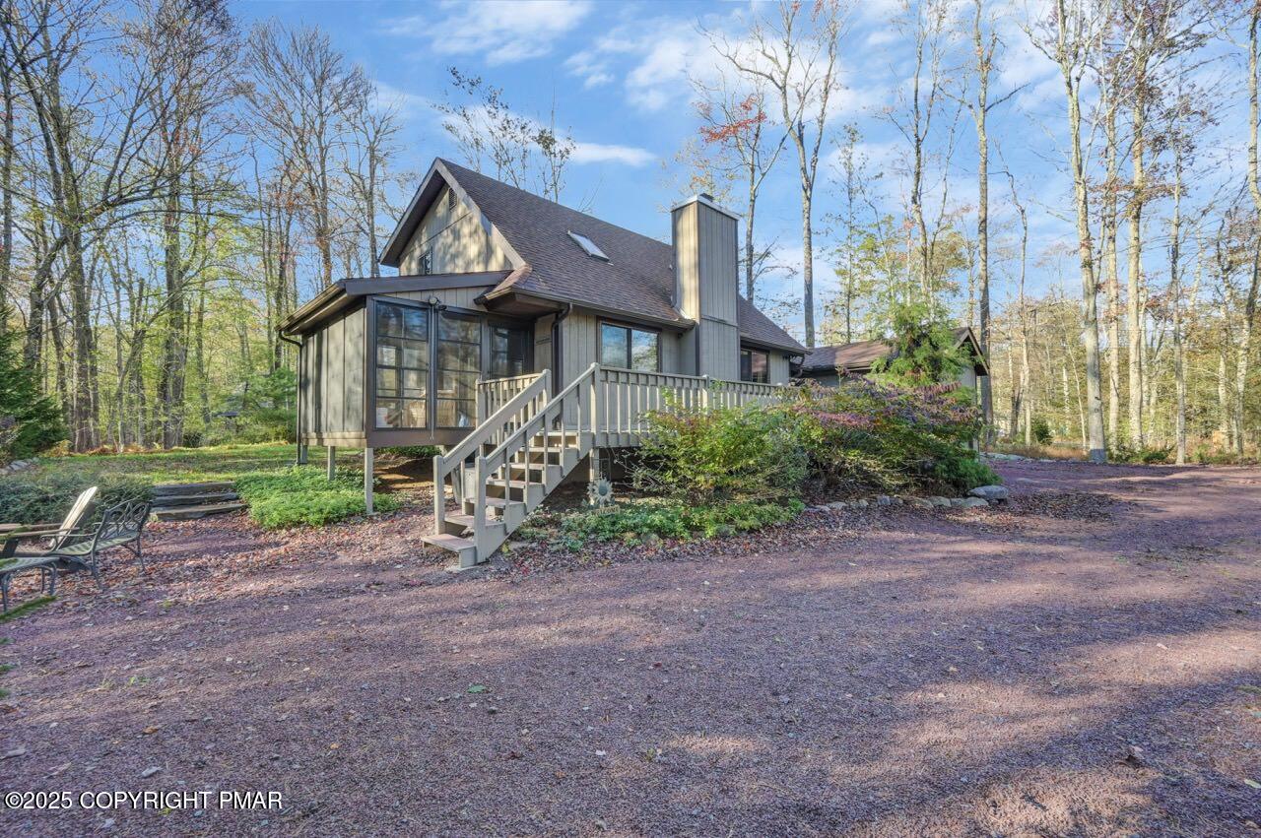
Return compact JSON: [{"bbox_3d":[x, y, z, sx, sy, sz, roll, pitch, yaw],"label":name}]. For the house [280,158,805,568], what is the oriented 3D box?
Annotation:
[{"bbox_3d":[-1.458,-2.270,13.333,10.589,7.978,12.608,-1,-1,45],"label":"house"}]

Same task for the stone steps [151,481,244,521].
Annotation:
[{"bbox_3d":[-7.759,1.429,8.862,1.100,0.480,1.300,-1,-1,45],"label":"stone steps"}]

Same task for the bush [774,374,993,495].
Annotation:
[{"bbox_3d":[5.500,0.320,10.900,3.800,2.300,2.700,-1,-1,27],"label":"bush"}]

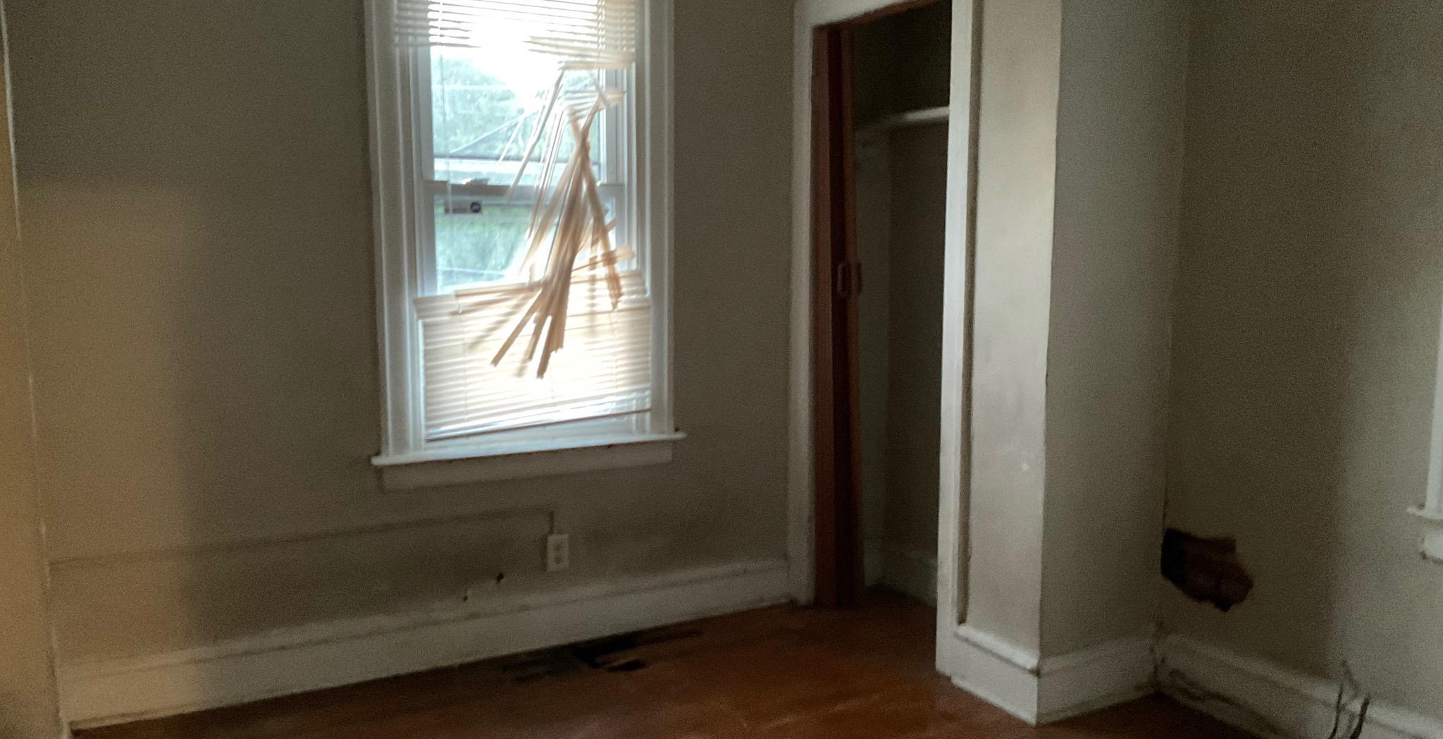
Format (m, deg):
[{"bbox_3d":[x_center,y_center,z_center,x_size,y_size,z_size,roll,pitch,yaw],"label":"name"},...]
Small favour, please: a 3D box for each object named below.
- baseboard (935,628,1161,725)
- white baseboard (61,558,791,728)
[{"bbox_3d":[0.990,0.843,3.541,0.490,0.190,0.340,-4,8,-28],"label":"baseboard"},{"bbox_3d":[-0.766,0.816,3.822,2.278,0.181,0.028,-4,8,-28],"label":"white baseboard"}]

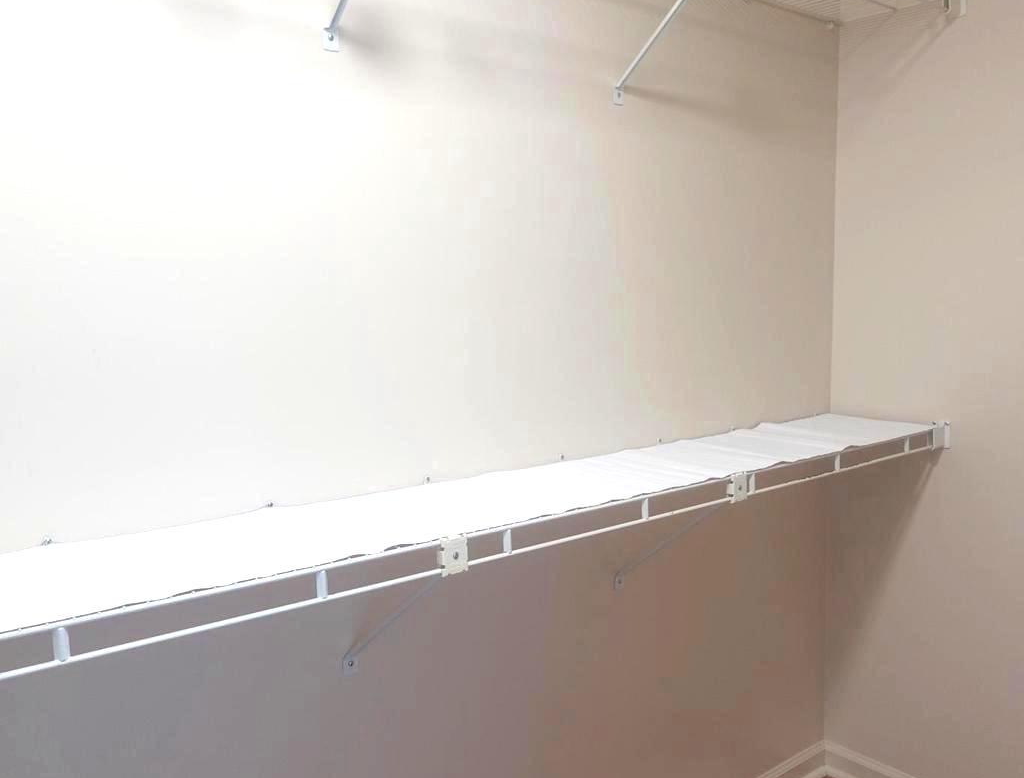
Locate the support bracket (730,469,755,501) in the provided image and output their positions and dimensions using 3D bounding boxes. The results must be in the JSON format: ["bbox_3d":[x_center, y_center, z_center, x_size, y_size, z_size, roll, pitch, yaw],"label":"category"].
[{"bbox_3d":[0.422,0.185,1.601,0.044,0.055,0.024,-5,7,-39],"label":"support bracket"}]

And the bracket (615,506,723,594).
[{"bbox_3d":[0.325,0.321,1.733,0.031,0.256,0.292,-5,7,-39],"label":"bracket"}]

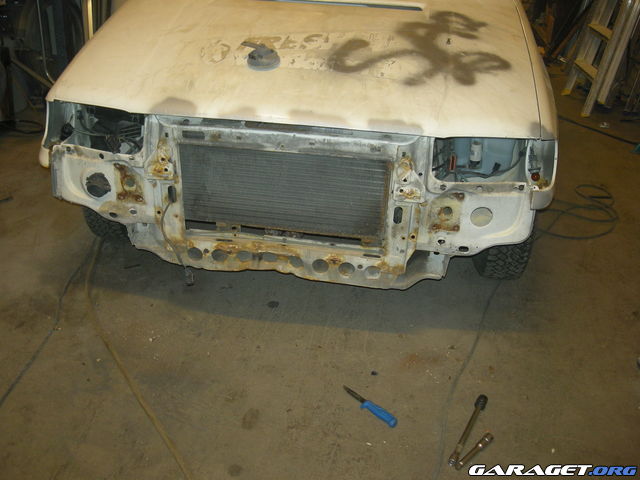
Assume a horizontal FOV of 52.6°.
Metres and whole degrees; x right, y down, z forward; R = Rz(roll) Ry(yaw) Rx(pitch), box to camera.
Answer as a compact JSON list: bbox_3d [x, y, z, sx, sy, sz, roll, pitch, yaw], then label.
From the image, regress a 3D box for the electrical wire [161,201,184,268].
[{"bbox_3d":[-0.478,-0.012,2.082,0.060,0.235,0.045,6,31,7],"label":"electrical wire"}]

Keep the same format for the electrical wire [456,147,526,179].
[{"bbox_3d":[0.513,-0.231,1.952,0.200,0.090,0.060,6,31,7],"label":"electrical wire"}]

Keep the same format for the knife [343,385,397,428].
[{"bbox_3d":[0.138,0.472,1.854,0.034,0.022,0.211,-21,37,-34],"label":"knife"}]

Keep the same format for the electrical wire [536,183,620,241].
[{"bbox_3d":[1.152,-0.150,2.940,0.420,0.040,0.550,6,31,7],"label":"electrical wire"}]

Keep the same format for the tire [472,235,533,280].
[{"bbox_3d":[0.681,-0.166,2.382,0.195,0.610,0.610,5,31,5],"label":"tire"}]

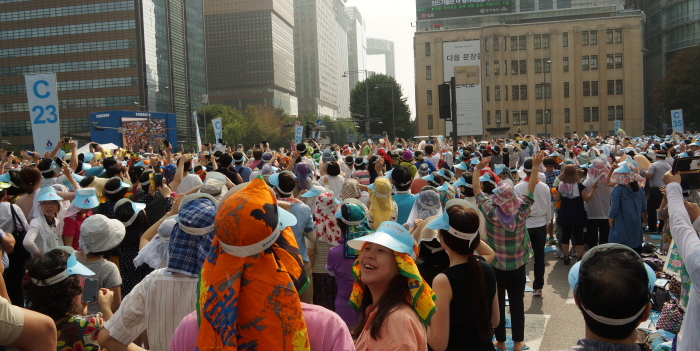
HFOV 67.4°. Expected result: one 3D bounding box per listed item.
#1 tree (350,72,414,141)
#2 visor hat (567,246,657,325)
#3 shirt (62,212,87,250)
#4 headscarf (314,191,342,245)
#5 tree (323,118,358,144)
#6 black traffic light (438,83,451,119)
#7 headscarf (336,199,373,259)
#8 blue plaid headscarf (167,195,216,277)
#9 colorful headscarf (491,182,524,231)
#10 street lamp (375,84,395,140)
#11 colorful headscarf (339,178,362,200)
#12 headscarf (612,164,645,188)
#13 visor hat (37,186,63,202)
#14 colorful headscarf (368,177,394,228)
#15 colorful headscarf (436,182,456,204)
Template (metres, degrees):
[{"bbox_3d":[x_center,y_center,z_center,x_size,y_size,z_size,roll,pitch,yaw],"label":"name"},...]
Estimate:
[{"bbox_3d":[5.888,-10.587,95.000,12.000,15.400,12.000,-2,3,0],"label":"tree"},{"bbox_3d":[0.741,0.302,1.480,0.215,0.140,0.270,-1,3,25],"label":"visor hat"},{"bbox_3d":[-2.522,0.629,5.000,0.440,0.600,0.260,-4,3,-25],"label":"shirt"},{"bbox_3d":[-0.217,0.445,5.300,0.250,0.520,0.260,-1,3,21],"label":"headscarf"},{"bbox_3d":[-2.989,-11.888,165.000,11.500,12.000,11.000,-2,3,0],"label":"tree"},{"bbox_3d":[2.973,-2.344,16.500,0.360,1.070,0.280,-2,3,8],"label":"black traffic light"},{"bbox_3d":[0.042,0.425,4.050,0.230,0.440,0.250,-4,3,-33],"label":"headscarf"},{"bbox_3d":[-0.815,0.312,2.680,0.230,0.380,0.250,-3,3,-10],"label":"blue plaid headscarf"},{"bbox_3d":[1.532,0.306,5.100,0.280,0.460,0.250,-3,3,-6],"label":"colorful headscarf"},{"bbox_3d":[5.355,-7.645,78.000,2.700,11.200,0.450,-2,3,0],"label":"street lamp"},{"bbox_3d":[0.018,0.168,6.300,0.230,0.270,0.240,-4,3,-30],"label":"colorful headscarf"},{"bbox_3d":[3.360,0.012,6.350,0.330,0.280,0.290,-3,3,-24],"label":"headscarf"},{"bbox_3d":[-2.865,0.172,5.000,0.210,0.140,0.220,-4,3,-38],"label":"visor hat"},{"bbox_3d":[0.351,0.302,5.750,0.210,0.520,0.250,-4,3,-32],"label":"colorful headscarf"},{"bbox_3d":[1.098,0.217,6.000,0.220,0.300,0.190,0,3,38],"label":"colorful headscarf"}]

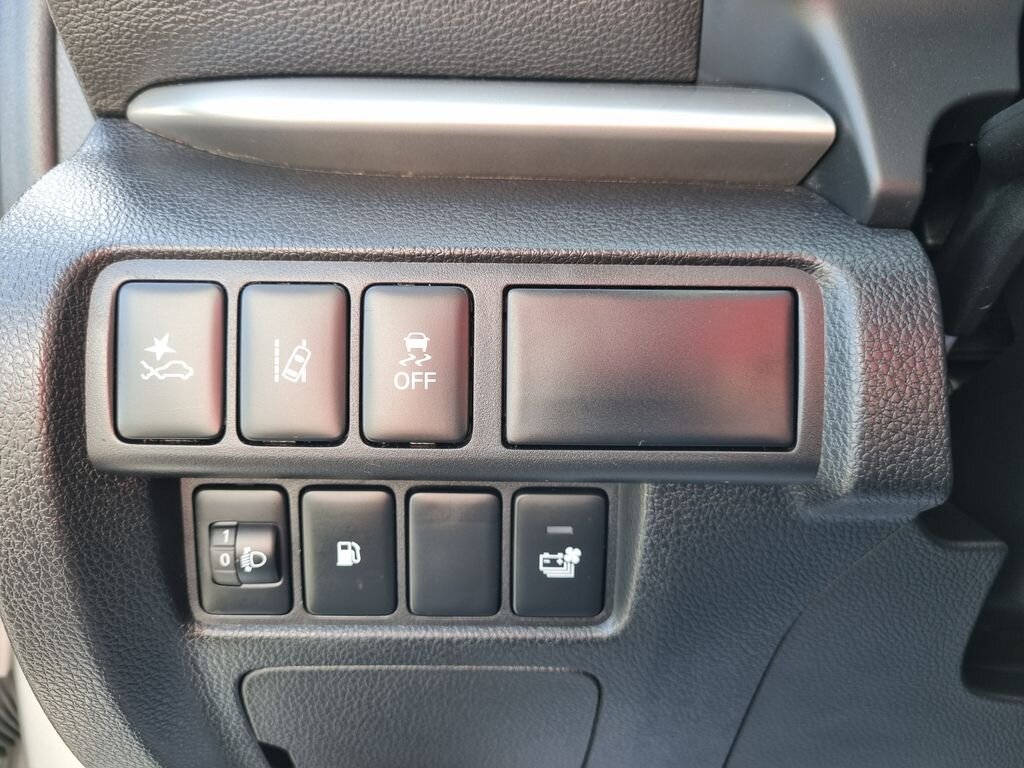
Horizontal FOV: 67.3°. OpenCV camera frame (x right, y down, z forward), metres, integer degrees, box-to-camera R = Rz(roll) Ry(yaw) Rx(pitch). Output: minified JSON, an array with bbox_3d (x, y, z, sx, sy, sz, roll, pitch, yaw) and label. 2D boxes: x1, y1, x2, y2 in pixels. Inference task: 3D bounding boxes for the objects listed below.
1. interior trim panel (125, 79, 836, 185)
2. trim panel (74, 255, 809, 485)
[{"bbox_3d":[-0.008,-0.064,0.195,0.174,0.025,0.018,1,-7,0],"label":"interior trim panel"},{"bbox_3d":[-0.013,-0.003,0.182,0.164,0.050,0.024,1,-1,0],"label":"trim panel"}]

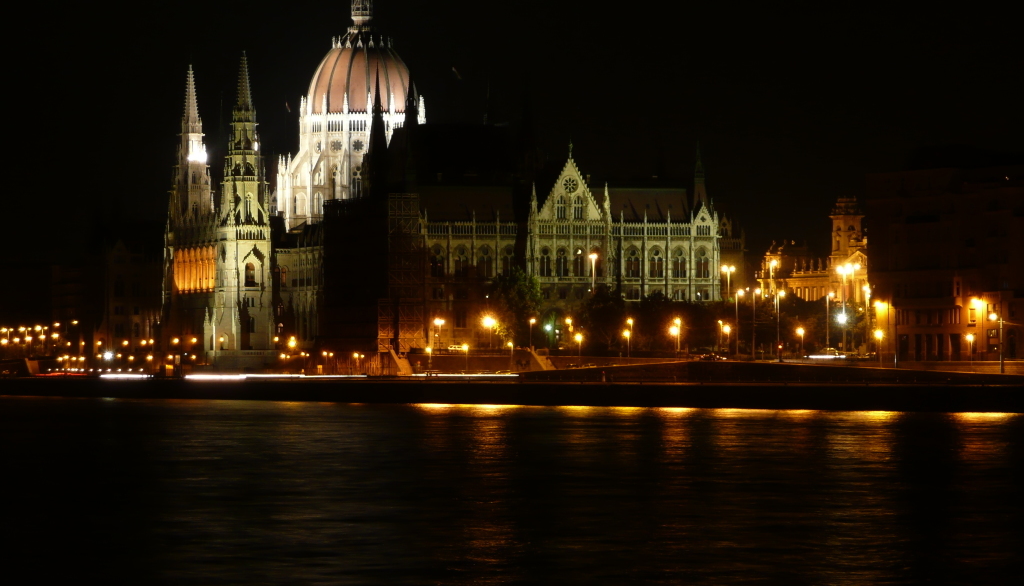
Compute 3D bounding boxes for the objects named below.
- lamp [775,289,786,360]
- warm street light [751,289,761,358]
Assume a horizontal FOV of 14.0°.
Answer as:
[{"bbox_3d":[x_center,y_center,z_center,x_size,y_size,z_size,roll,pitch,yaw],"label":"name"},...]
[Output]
[{"bbox_3d":[43.850,5.370,678.000,1.550,11.390,0.400,0,-1,-18],"label":"lamp"},{"bbox_3d":[39.360,5.160,670.000,1.280,11.290,0.400,0,-1,-18],"label":"warm street light"}]

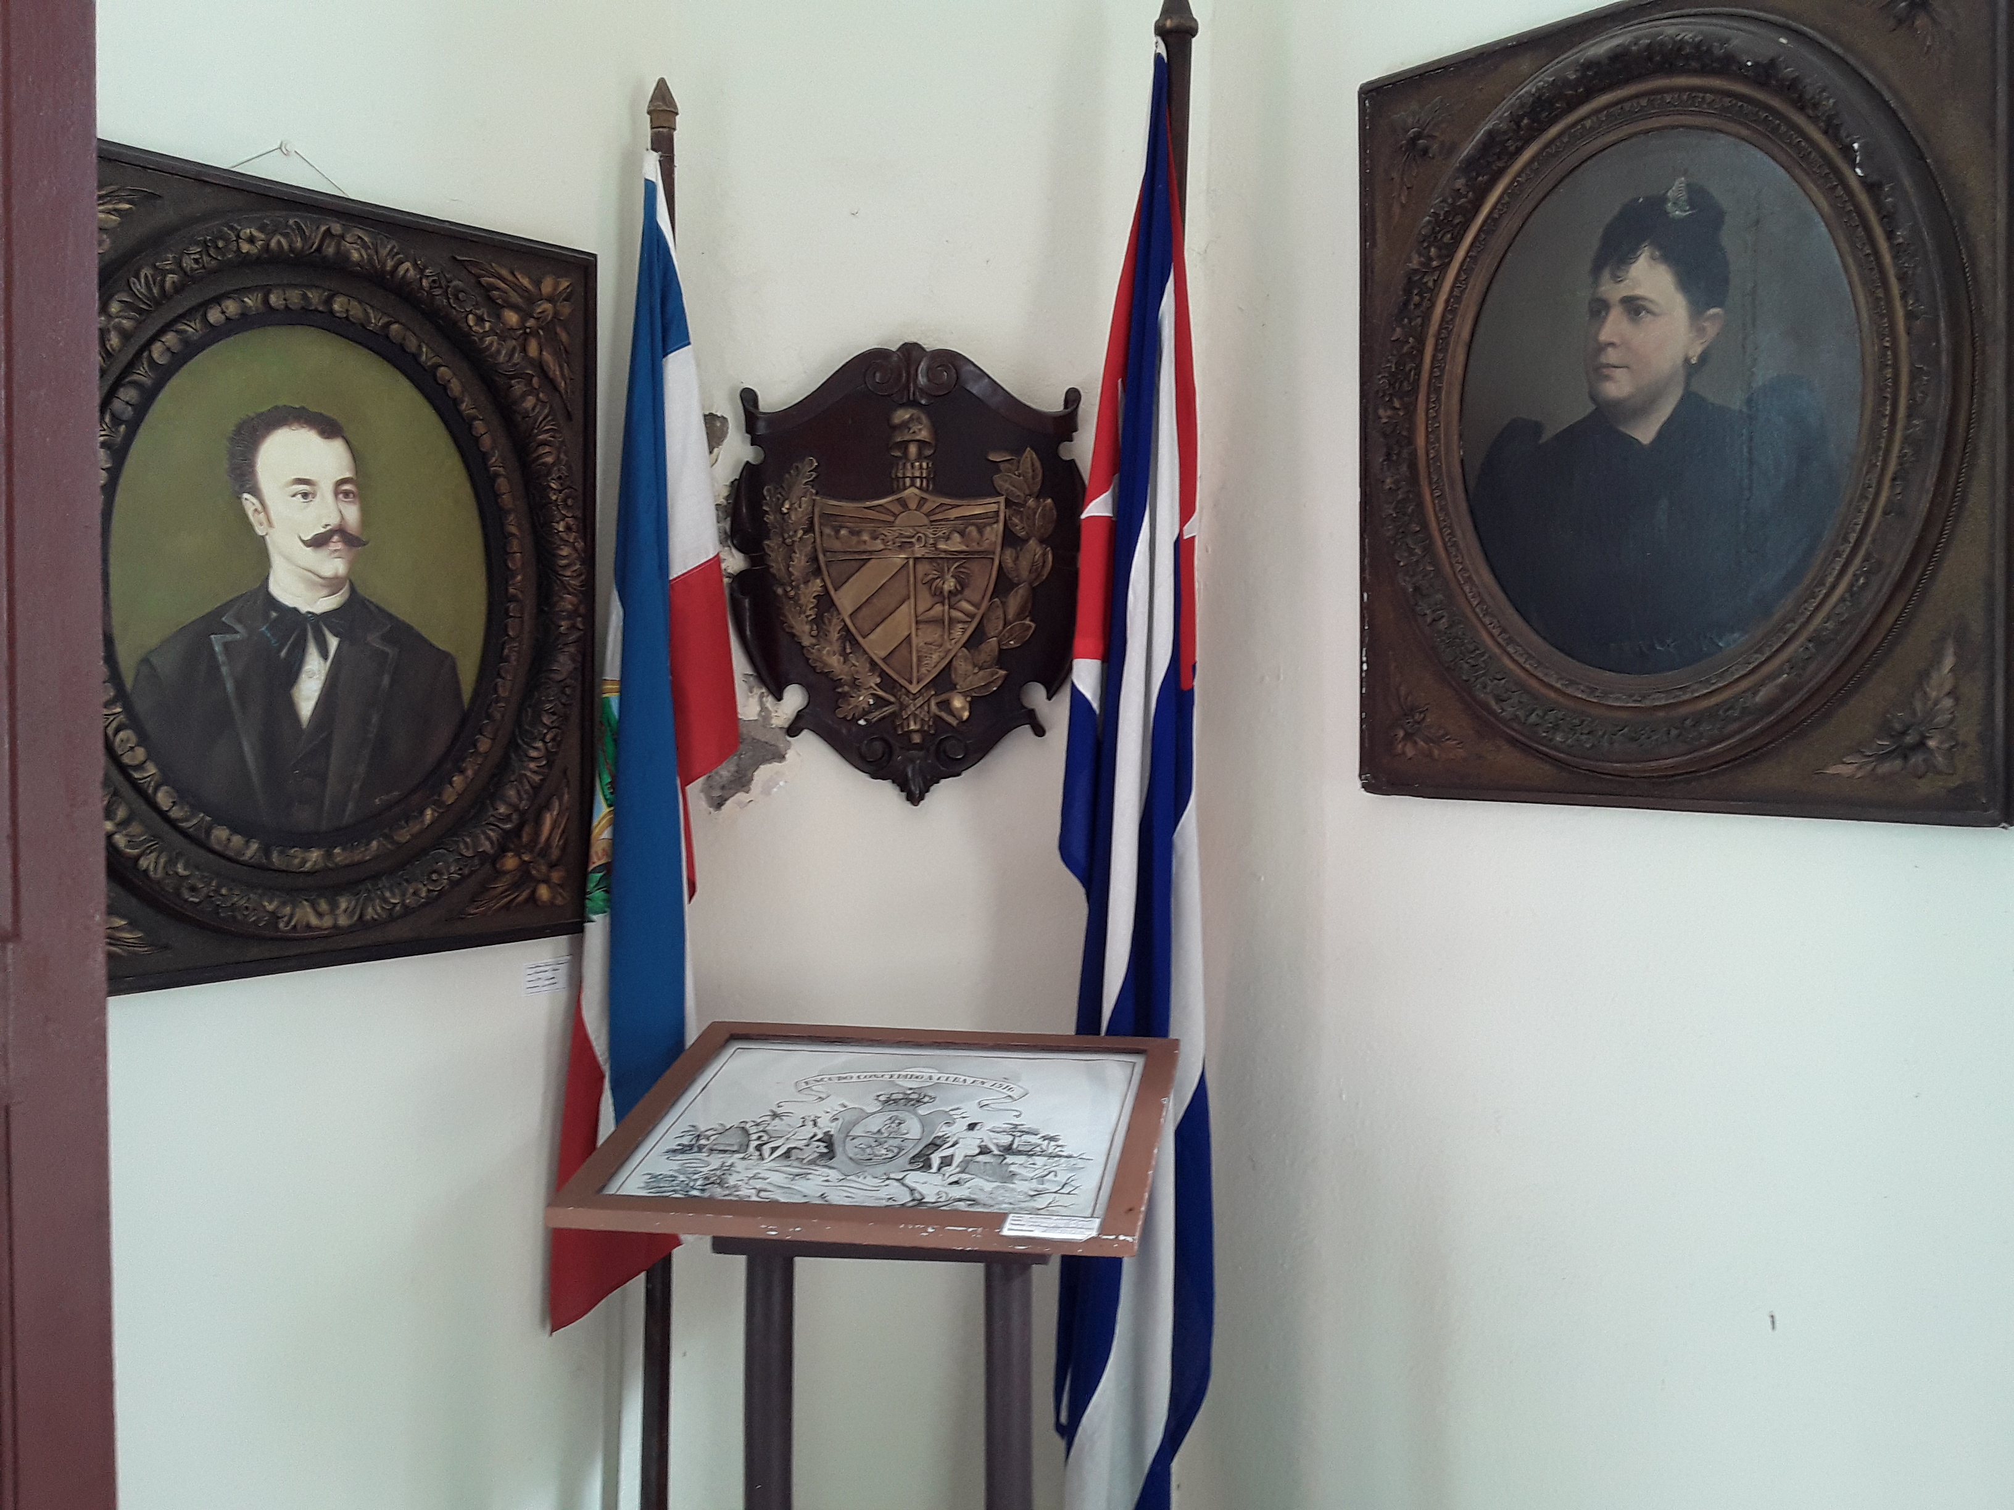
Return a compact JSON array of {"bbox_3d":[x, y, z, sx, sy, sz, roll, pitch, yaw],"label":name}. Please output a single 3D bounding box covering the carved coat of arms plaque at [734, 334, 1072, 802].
[{"bbox_3d":[-0.130,-0.246,2.450,0.483,0.622,0.075,0,2,0],"label":"carved coat of arms plaque"}]

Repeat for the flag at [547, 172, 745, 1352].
[{"bbox_3d":[-0.464,-0.018,2.310,0.250,1.510,0.160,0,2,0],"label":"flag"}]

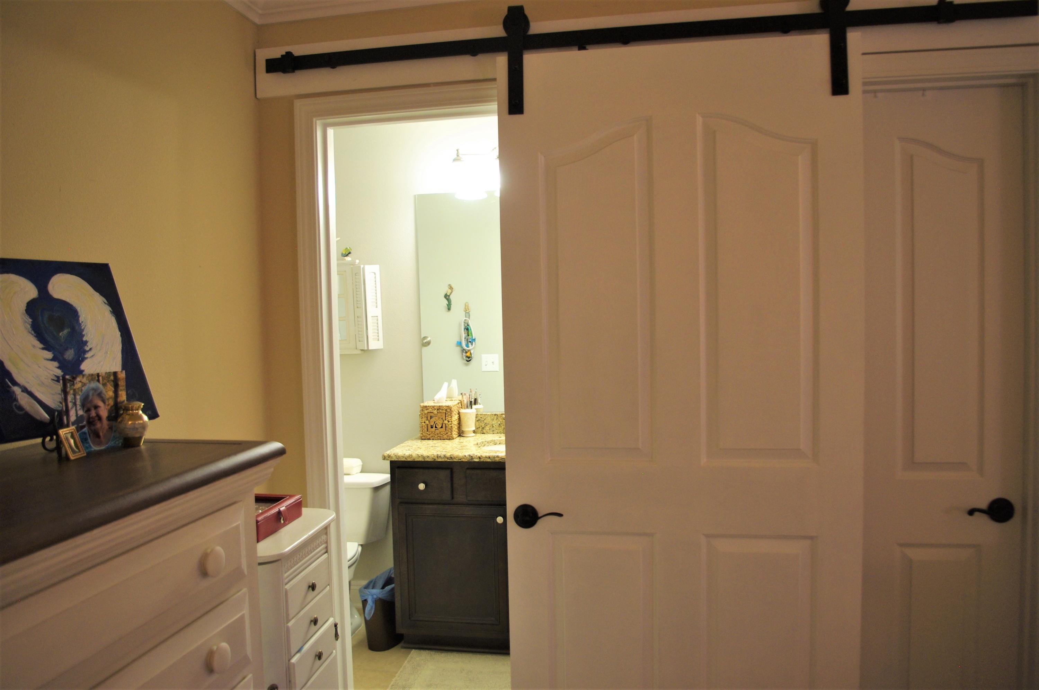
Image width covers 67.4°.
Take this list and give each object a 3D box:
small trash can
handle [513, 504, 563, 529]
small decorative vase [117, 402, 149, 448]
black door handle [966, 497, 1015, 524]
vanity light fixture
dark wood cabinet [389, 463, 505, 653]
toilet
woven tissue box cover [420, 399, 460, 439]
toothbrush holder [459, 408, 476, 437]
[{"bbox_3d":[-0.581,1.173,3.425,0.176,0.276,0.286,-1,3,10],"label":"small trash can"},{"bbox_3d":[0.047,0.447,2.022,0.133,0.065,0.059,-1,3,10],"label":"handle"},{"bbox_3d":[-0.678,0.140,1.365,0.055,0.078,0.055,-1,3,10],"label":"small decorative vase"},{"bbox_3d":[1.204,0.425,1.984,0.135,0.066,0.059,-1,3,10],"label":"black door handle"},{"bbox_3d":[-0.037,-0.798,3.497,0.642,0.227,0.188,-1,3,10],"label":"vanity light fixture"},{"bbox_3d":[0.033,0.882,3.417,1.053,0.842,0.513,-1,3,10],"label":"dark wood cabinet"},{"bbox_3d":[-0.894,0.975,3.455,0.464,0.686,0.701,-1,3,10],"label":"toilet"},{"bbox_3d":[-0.362,0.353,3.614,0.151,0.153,0.146,-1,3,10],"label":"woven tissue box cover"},{"bbox_3d":[-0.236,0.363,3.612,0.077,0.128,0.077,-1,3,10],"label":"toothbrush holder"}]

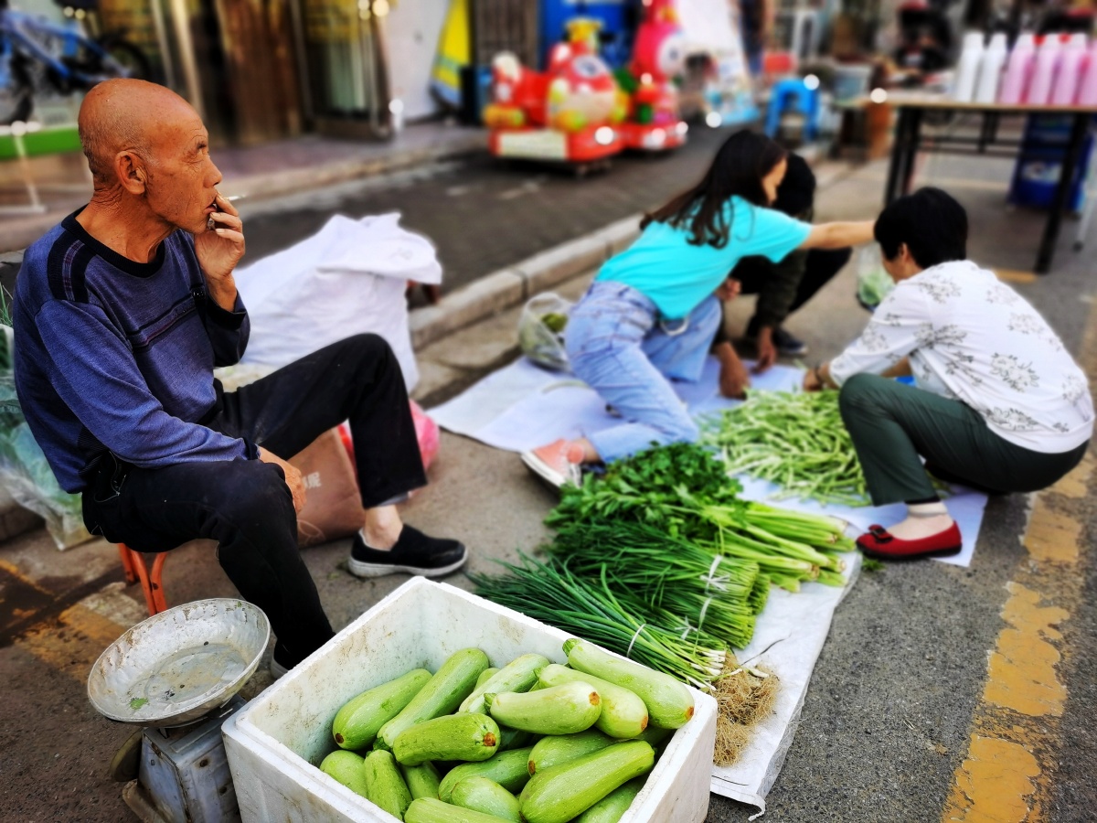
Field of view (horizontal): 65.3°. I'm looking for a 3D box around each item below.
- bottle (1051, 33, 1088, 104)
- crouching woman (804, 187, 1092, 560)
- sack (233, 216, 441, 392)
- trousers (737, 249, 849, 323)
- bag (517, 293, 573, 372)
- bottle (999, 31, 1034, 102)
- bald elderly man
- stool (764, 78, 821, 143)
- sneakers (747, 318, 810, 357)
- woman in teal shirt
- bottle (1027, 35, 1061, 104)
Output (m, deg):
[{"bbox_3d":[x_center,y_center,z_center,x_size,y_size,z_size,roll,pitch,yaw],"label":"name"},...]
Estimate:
[{"bbox_3d":[2.265,-1.503,3.754,0.100,0.290,0.110,0,27,0],"label":"bottle"},{"bbox_3d":[0.985,-0.154,2.102,0.720,0.820,0.560,10,28,19],"label":"crouching woman"},{"bbox_3d":[-0.660,-0.310,2.661,0.660,0.580,0.450,0,27,0],"label":"sack"},{"bbox_3d":[0.860,-0.502,3.158,0.470,0.400,0.440,3,27,5],"label":"trousers"},{"bbox_3d":[0.012,-0.287,3.030,0.230,0.250,0.220,0,27,0],"label":"bag"},{"bbox_3d":[2.050,-1.503,3.754,0.100,0.290,0.110,0,27,0],"label":"bottle"},{"bbox_3d":[-0.550,-0.021,1.565,0.750,1.080,0.540,-2,27,-4],"label":"bald elderly man"},{"bbox_3d":[1.915,-2.345,6.709,0.340,0.450,0.340,3,27,5],"label":"stool"},{"bbox_3d":[0.840,-0.314,3.252,0.250,0.100,0.270,-7,27,-13],"label":"sneakers"},{"bbox_3d":[0.435,-0.346,2.465,1.090,0.860,0.520,-10,28,-19],"label":"woman in teal shirt"},{"bbox_3d":[2.160,-1.503,3.754,0.100,0.290,0.110,0,27,0],"label":"bottle"}]

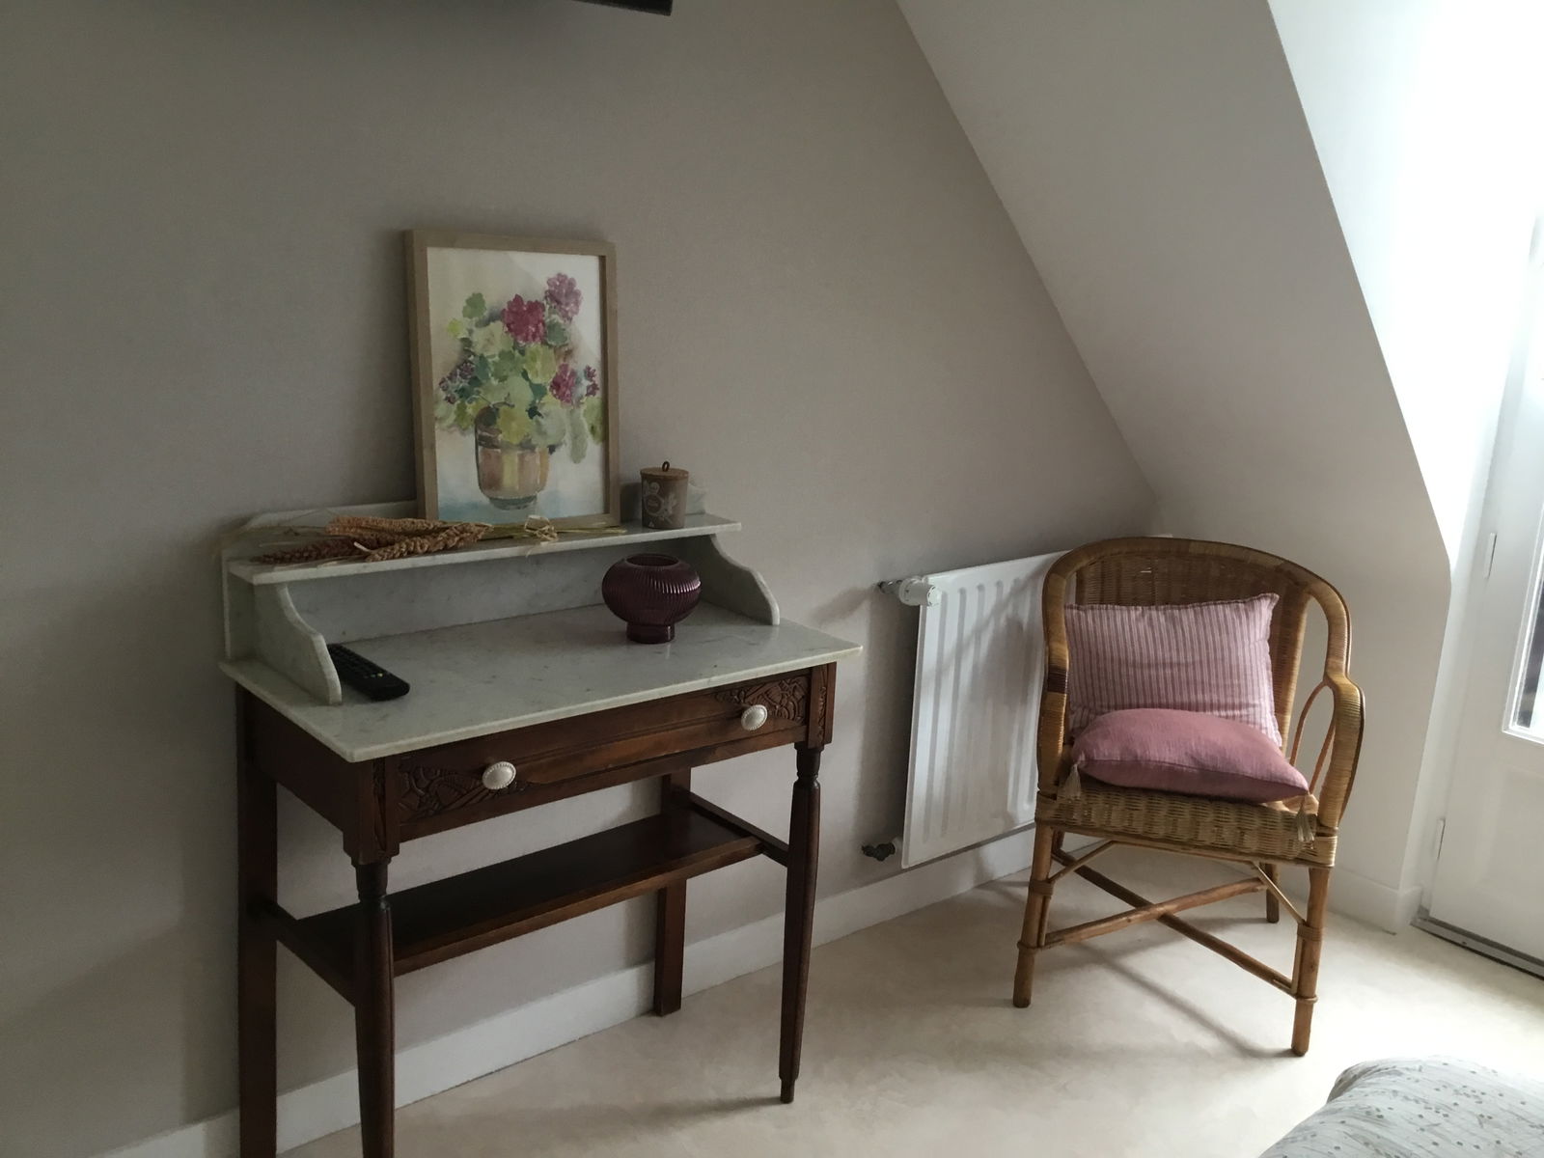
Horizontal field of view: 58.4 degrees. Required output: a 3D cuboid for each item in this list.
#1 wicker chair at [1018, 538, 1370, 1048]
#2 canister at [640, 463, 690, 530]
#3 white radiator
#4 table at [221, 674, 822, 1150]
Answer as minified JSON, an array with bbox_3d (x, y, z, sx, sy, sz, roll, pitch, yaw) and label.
[{"bbox_3d":[0.787,0.367,2.659,0.576,0.800,0.579,6,14,13],"label":"wicker chair"},{"bbox_3d":[-0.171,-0.136,2.195,0.077,0.101,0.077,3,13,-1],"label":"canister"},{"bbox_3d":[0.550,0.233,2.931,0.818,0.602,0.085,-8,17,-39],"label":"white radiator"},{"bbox_3d":[-0.320,0.484,2.025,0.765,0.745,0.378,-9,18,-41],"label":"table"}]

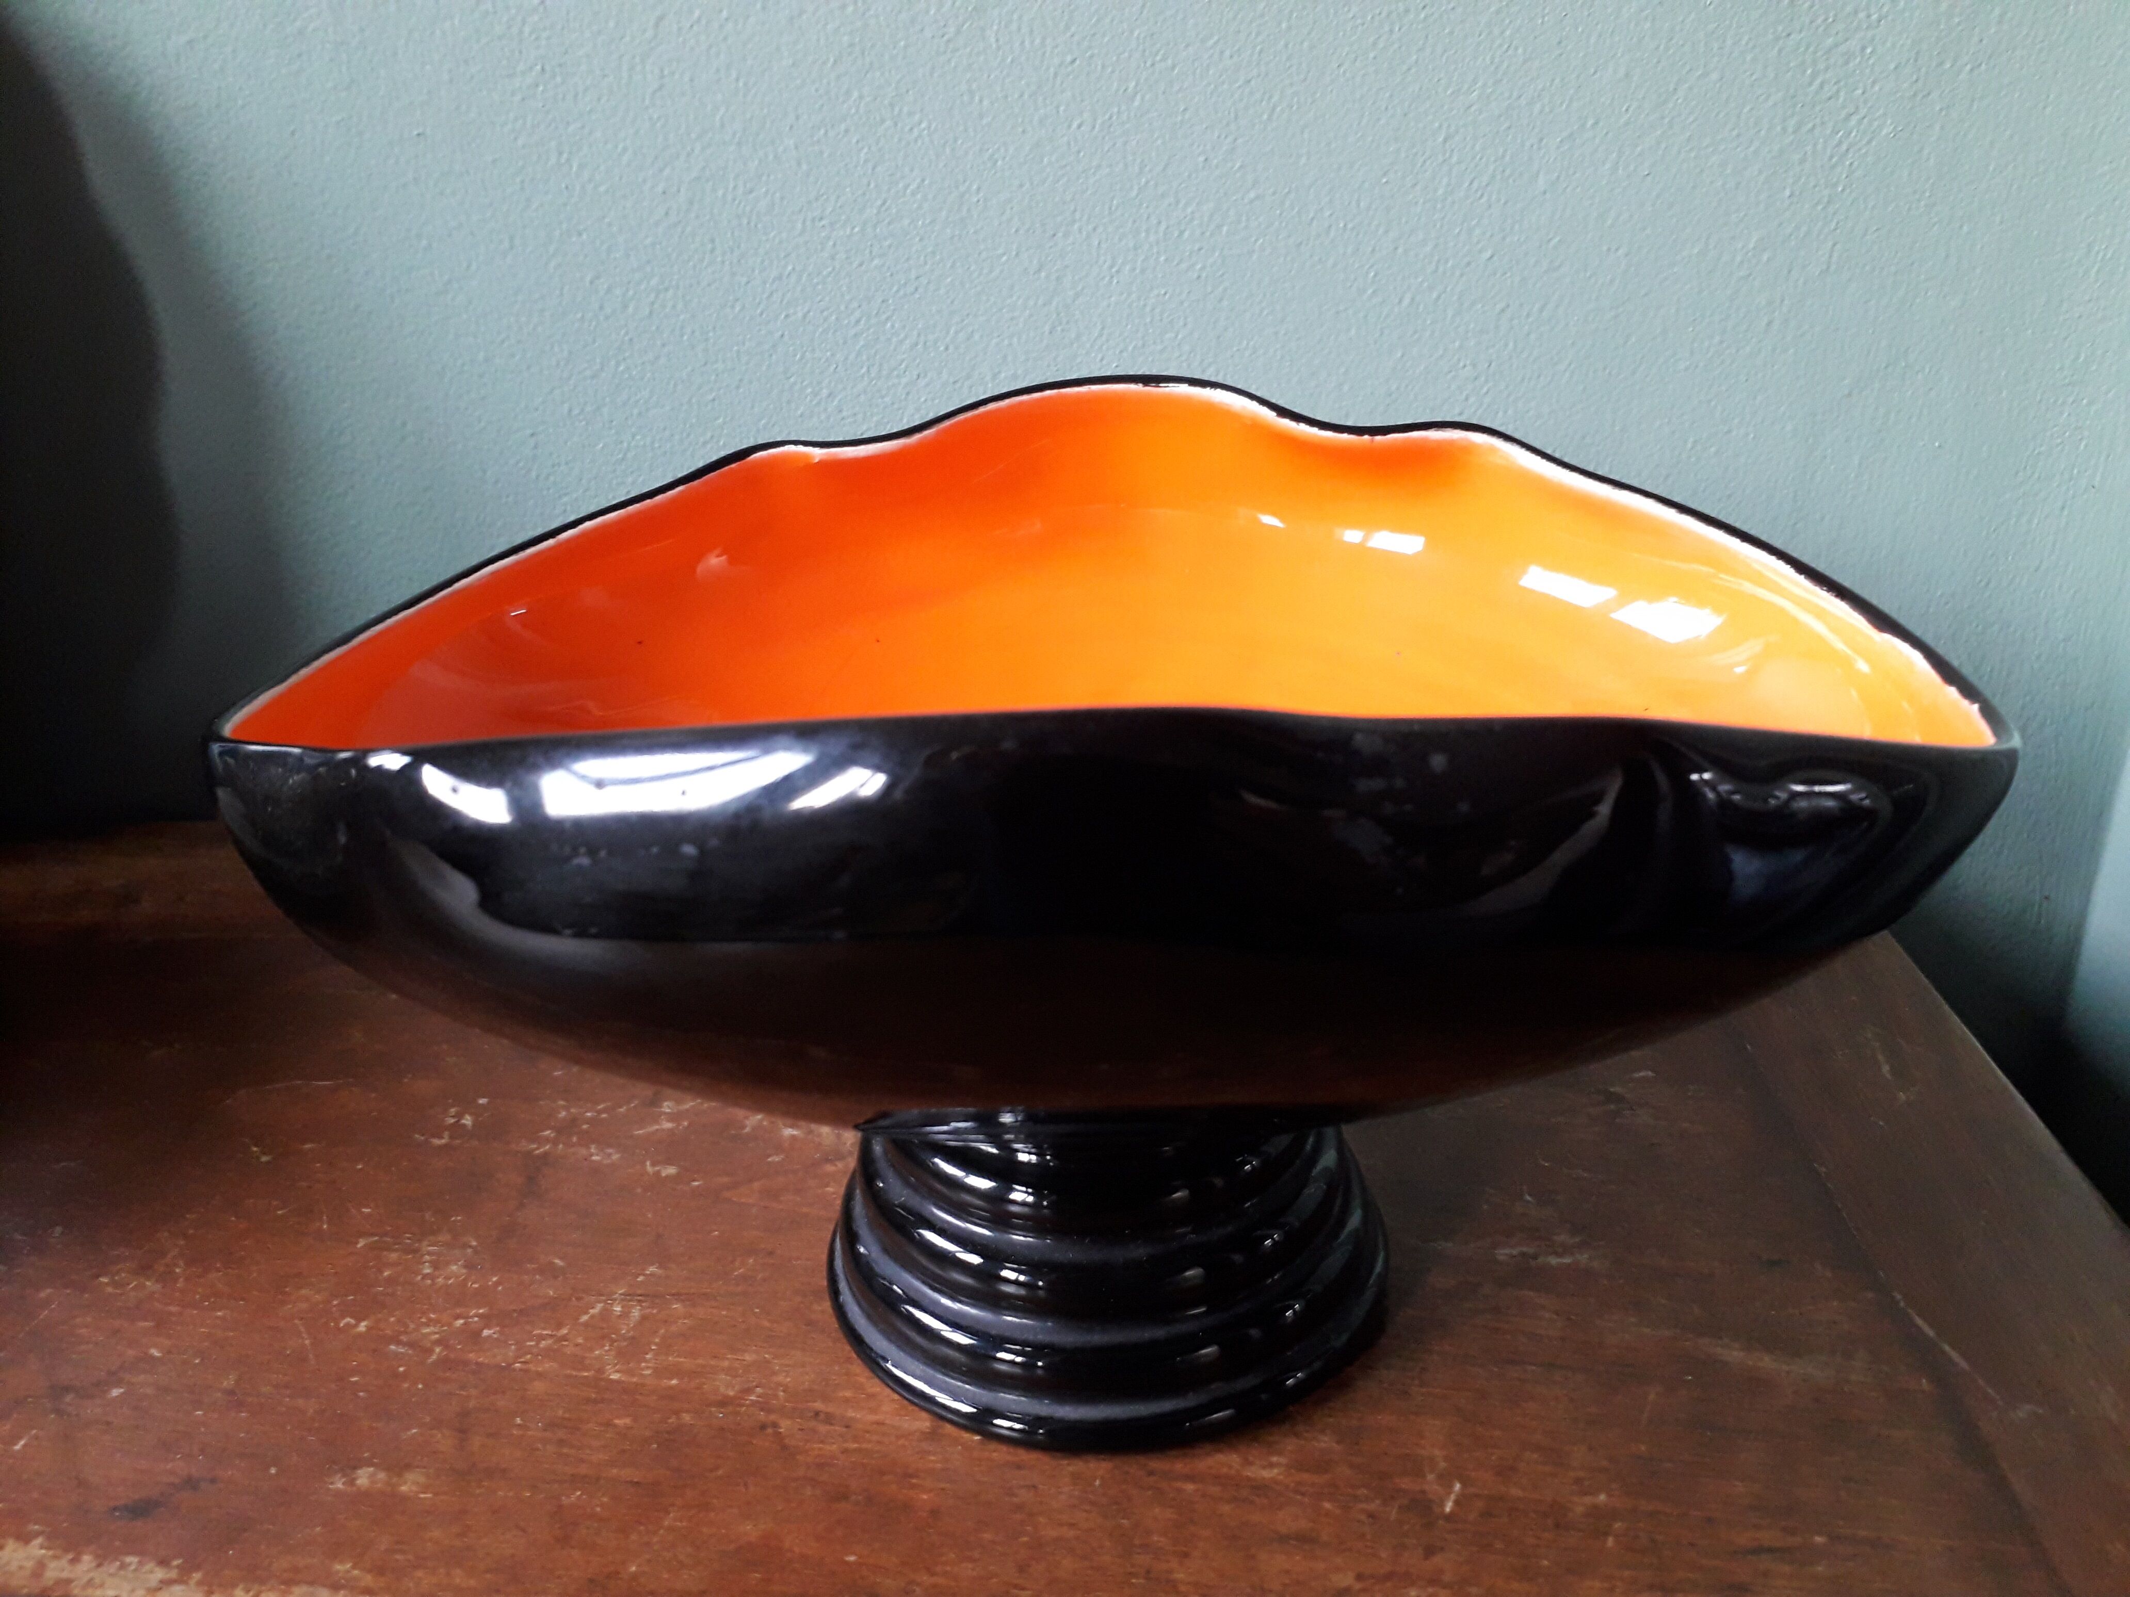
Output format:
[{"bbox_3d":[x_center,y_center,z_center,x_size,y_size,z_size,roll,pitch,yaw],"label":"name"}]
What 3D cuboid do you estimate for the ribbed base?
[{"bbox_3d":[0.009,0.073,0.351,0.121,0.052,0.121,0,23,0],"label":"ribbed base"}]

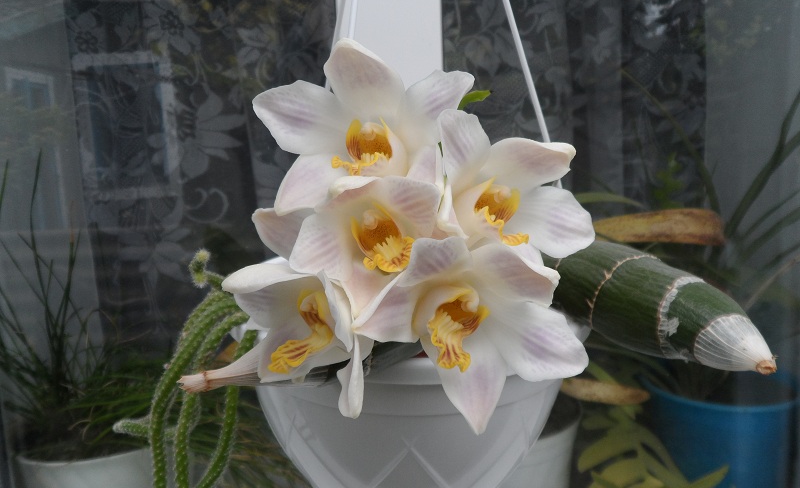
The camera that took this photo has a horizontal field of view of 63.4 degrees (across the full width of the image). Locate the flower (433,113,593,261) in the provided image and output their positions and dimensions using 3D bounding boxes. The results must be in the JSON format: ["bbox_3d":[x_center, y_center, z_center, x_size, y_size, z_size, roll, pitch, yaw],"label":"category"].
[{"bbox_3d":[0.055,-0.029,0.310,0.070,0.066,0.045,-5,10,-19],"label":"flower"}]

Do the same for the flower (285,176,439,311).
[{"bbox_3d":[-0.015,0.001,0.294,0.069,0.063,0.042,-3,12,-2],"label":"flower"}]

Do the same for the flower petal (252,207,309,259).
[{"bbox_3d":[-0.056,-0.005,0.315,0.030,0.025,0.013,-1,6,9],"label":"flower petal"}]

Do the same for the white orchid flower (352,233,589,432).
[{"bbox_3d":[0.031,0.040,0.283,0.094,0.080,0.047,-3,15,-5],"label":"white orchid flower"}]

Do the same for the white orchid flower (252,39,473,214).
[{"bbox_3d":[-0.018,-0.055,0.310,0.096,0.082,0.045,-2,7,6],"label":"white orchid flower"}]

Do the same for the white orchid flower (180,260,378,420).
[{"bbox_3d":[-0.053,0.043,0.289,0.068,0.064,0.047,1,15,26],"label":"white orchid flower"}]

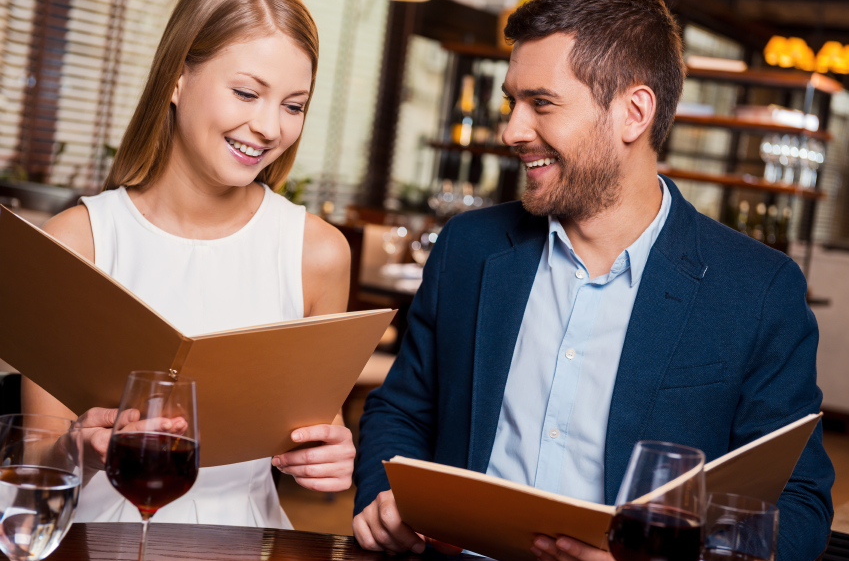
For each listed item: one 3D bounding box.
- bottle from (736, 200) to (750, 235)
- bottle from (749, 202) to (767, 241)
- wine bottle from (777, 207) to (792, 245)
[{"bbox_3d":[1.451,-0.203,6.714,0.075,0.300,0.075,9,6,12],"label":"bottle"},{"bbox_3d":[1.526,-0.194,6.714,0.075,0.300,0.075,9,6,12],"label":"bottle"},{"bbox_3d":[1.636,-0.173,6.664,0.075,0.300,0.075,9,6,13],"label":"wine bottle"}]

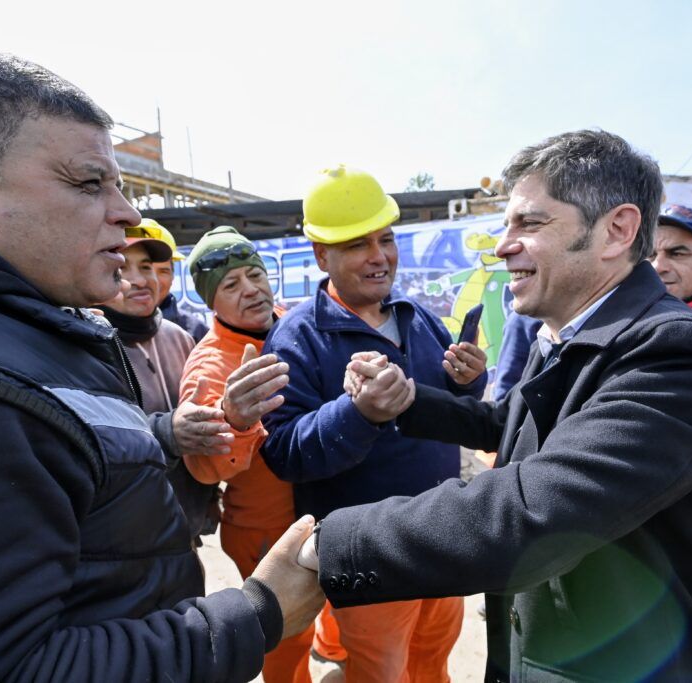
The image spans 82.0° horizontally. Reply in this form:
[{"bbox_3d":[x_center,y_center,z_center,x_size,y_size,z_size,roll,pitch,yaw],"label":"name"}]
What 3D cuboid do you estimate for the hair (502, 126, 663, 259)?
[{"bbox_3d":[0.343,-0.202,0.562,0.215,0.185,0.175,1,4,6],"label":"hair"}]

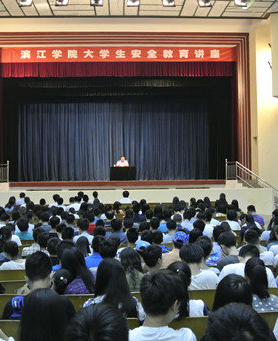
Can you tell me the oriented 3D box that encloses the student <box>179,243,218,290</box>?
[{"bbox_3d":[0.450,1.230,3.750,0.500,1.250,0.750,-1,0,-1],"label":"student"}]

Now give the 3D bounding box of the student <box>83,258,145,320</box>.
[{"bbox_3d":[-0.182,1.244,3.192,0.470,1.250,0.750,0,-1,-2],"label":"student"}]

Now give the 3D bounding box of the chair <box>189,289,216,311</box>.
[{"bbox_3d":[0.496,1.482,4.015,0.500,0.830,0.550,0,-1,-2],"label":"chair"}]

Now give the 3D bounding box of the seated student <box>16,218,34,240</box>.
[{"bbox_3d":[-2.121,1.505,8.012,0.480,1.270,0.750,0,-1,-2],"label":"seated student"}]

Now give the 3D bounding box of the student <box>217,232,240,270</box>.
[{"bbox_3d":[1.020,1.280,4.700,0.500,1.250,0.750,0,0,-3],"label":"student"}]

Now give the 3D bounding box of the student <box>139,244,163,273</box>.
[{"bbox_3d":[0.139,1.450,4.862,0.480,1.270,0.750,0,-1,-2],"label":"student"}]

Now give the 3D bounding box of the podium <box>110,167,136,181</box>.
[{"bbox_3d":[-0.799,0.192,21.900,1.320,0.720,0.600,0,-1,-2],"label":"podium"}]

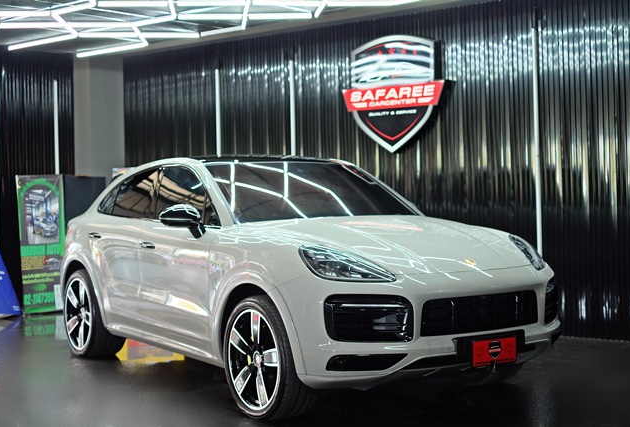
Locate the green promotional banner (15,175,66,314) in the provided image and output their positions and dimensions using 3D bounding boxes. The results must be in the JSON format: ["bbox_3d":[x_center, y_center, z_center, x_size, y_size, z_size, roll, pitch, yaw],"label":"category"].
[{"bbox_3d":[-3.262,0.371,11.285,0.570,1.640,0.100,-2,1,-27],"label":"green promotional banner"}]

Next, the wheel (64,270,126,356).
[{"bbox_3d":[-1.917,0.852,8.130,0.300,0.758,0.758,-2,1,-35],"label":"wheel"}]

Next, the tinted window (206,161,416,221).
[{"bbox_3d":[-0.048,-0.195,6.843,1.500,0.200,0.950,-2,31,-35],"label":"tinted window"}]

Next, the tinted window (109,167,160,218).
[{"bbox_3d":[-1.330,-0.163,7.258,0.110,0.410,0.820,20,-11,-33],"label":"tinted window"}]

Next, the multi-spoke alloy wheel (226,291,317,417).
[{"bbox_3d":[-0.277,0.870,5.745,0.285,0.760,0.760,-2,1,-35],"label":"multi-spoke alloy wheel"}]

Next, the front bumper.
[{"bbox_3d":[0.769,0.650,5.700,1.950,0.640,0.660,-2,1,-35],"label":"front bumper"}]

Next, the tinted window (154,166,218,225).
[{"bbox_3d":[-0.882,-0.143,6.644,0.110,0.460,1.120,20,-11,-33],"label":"tinted window"}]

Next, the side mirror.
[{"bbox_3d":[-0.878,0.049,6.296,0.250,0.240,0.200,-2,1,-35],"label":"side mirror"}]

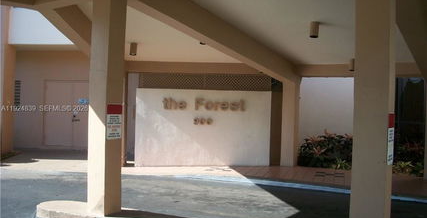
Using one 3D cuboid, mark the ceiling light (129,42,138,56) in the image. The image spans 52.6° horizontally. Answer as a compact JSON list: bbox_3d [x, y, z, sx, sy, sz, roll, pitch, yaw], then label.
[{"bbox_3d":[-1.952,-1.456,10.514,0.153,0.280,0.153,2,-8,32],"label":"ceiling light"}]

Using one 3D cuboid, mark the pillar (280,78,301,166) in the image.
[{"bbox_3d":[2.027,0.378,11.245,0.327,2.163,0.327,2,0,32],"label":"pillar"}]

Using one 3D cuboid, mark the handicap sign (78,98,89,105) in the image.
[{"bbox_3d":[-4.132,-0.239,13.750,0.330,0.220,0.020,2,0,3],"label":"handicap sign"}]

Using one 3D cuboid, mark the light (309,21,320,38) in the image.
[{"bbox_3d":[1.841,-1.437,7.868,0.150,0.265,0.150,2,-8,32],"label":"light"}]

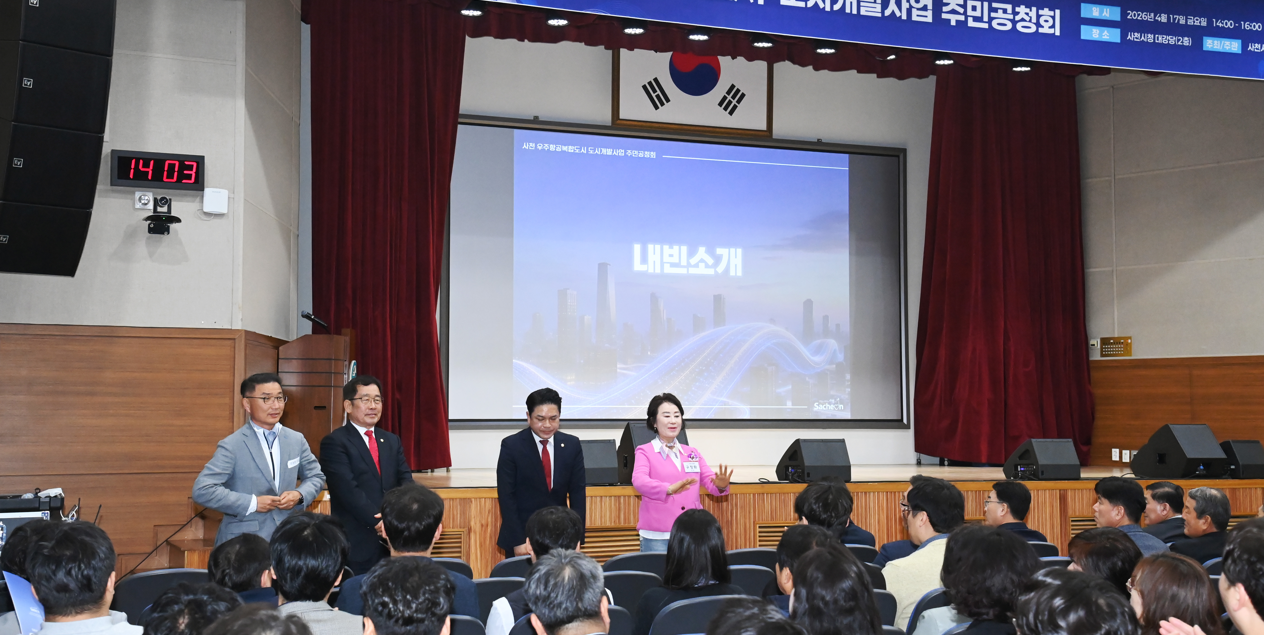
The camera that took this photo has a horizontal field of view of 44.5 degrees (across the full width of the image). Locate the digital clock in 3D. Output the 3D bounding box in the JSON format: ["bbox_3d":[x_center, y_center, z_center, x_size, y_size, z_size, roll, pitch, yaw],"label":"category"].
[{"bbox_3d":[-3.474,-1.069,11.324,0.654,0.258,0.080,2,-4,-21],"label":"digital clock"}]

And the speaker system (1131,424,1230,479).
[{"bbox_3d":[4.792,1.167,13.555,0.487,0.457,0.638,2,-5,-29],"label":"speaker system"}]

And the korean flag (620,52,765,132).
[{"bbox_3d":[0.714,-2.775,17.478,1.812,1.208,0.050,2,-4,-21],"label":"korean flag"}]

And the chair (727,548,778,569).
[{"bbox_3d":[0.491,1.586,7.722,0.550,0.900,0.600,2,-4,-22],"label":"chair"}]

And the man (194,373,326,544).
[{"bbox_3d":[-1.794,1.129,7.389,0.550,1.729,0.370,2,-5,-29],"label":"man"}]

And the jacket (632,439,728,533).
[{"bbox_3d":[0.264,0.930,8.500,0.460,0.530,0.360,2,-5,-26],"label":"jacket"}]

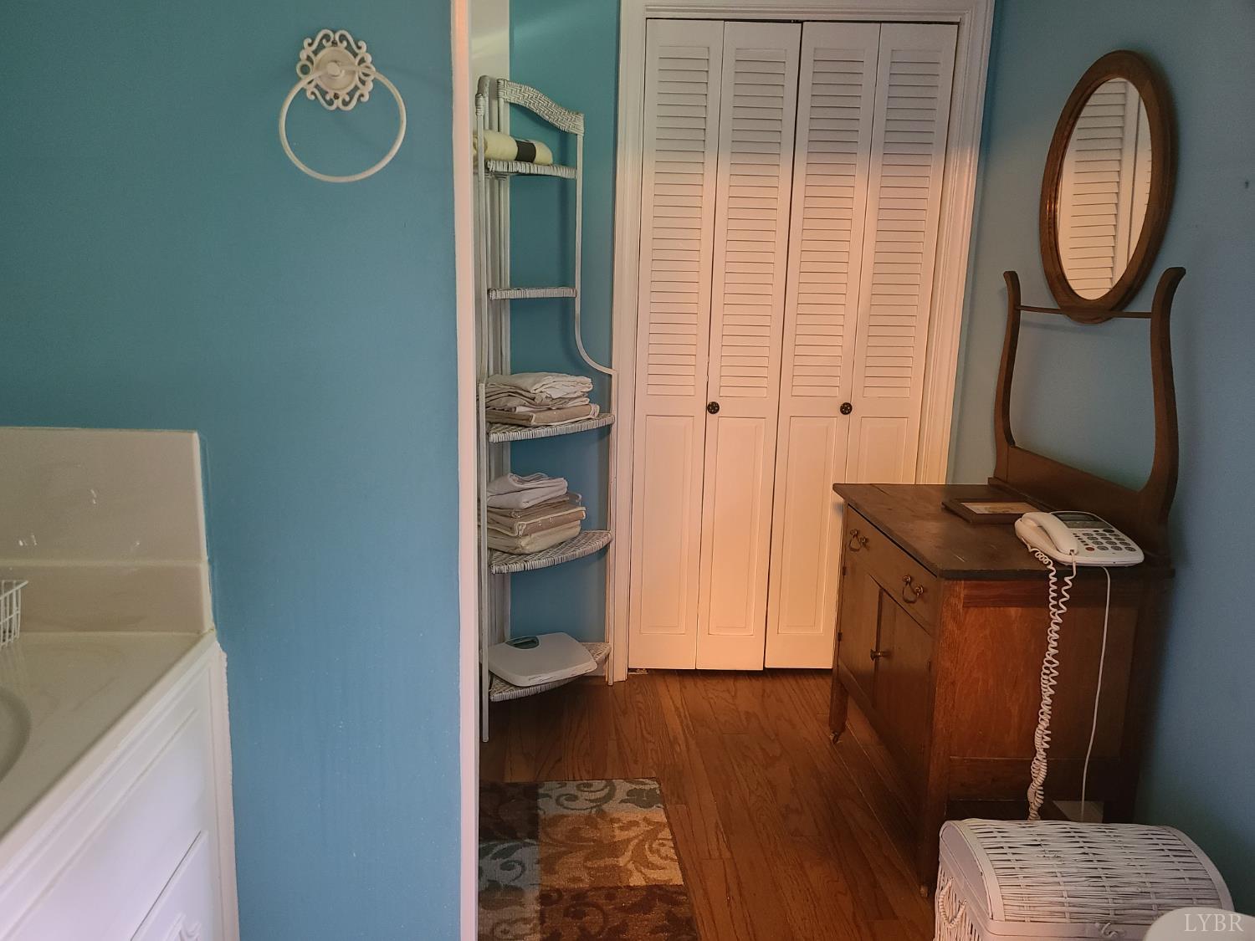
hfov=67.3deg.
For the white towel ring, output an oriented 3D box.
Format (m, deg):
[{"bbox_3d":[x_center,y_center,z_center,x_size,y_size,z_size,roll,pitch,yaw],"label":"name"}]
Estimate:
[{"bbox_3d":[-0.359,-0.460,1.190,0.157,0.190,0.055,1,12,-1],"label":"white towel ring"}]

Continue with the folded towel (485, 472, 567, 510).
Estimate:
[{"bbox_3d":[-0.321,0.051,2.809,0.180,0.062,0.240,7,13,25],"label":"folded towel"}]

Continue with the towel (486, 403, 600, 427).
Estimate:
[{"bbox_3d":[-0.272,-0.171,2.800,0.200,0.038,0.270,9,14,34],"label":"towel"}]

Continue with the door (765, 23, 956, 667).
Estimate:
[{"bbox_3d":[0.707,-0.316,2.950,0.452,2.000,0.035,1,12,-1],"label":"door"}]

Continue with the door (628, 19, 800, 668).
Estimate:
[{"bbox_3d":[0.256,-0.327,2.946,0.452,2.000,0.035,1,12,-1],"label":"door"}]

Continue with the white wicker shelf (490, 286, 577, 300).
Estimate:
[{"bbox_3d":[-0.274,-0.505,2.682,0.260,0.028,0.280,1,12,-1],"label":"white wicker shelf"}]

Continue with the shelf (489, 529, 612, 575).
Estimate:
[{"bbox_3d":[-0.235,0.230,2.776,0.383,0.025,0.405,1,12,-1],"label":"shelf"}]

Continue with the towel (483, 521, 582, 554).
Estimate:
[{"bbox_3d":[-0.295,0.183,2.846,0.190,0.049,0.250,8,14,31],"label":"towel"}]

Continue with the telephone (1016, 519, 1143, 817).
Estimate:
[{"bbox_3d":[0.950,0.418,2.042,0.205,0.590,0.290,1,12,-1],"label":"telephone"}]

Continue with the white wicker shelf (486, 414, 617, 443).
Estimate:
[{"bbox_3d":[-0.226,-0.123,2.703,0.383,0.025,0.405,1,12,-1],"label":"white wicker shelf"}]

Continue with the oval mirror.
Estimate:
[{"bbox_3d":[1.102,-0.644,2.182,0.030,0.605,0.490,0,12,-4],"label":"oval mirror"}]

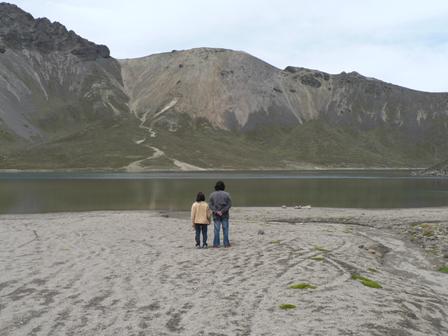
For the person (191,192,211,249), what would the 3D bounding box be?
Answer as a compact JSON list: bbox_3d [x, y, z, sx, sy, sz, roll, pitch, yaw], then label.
[{"bbox_3d":[-0.595,1.377,12.200,0.520,1.480,0.330,0,0,0],"label":"person"}]

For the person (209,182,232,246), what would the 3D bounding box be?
[{"bbox_3d":[-0.080,1.216,12.200,0.600,1.755,0.390,0,0,0],"label":"person"}]

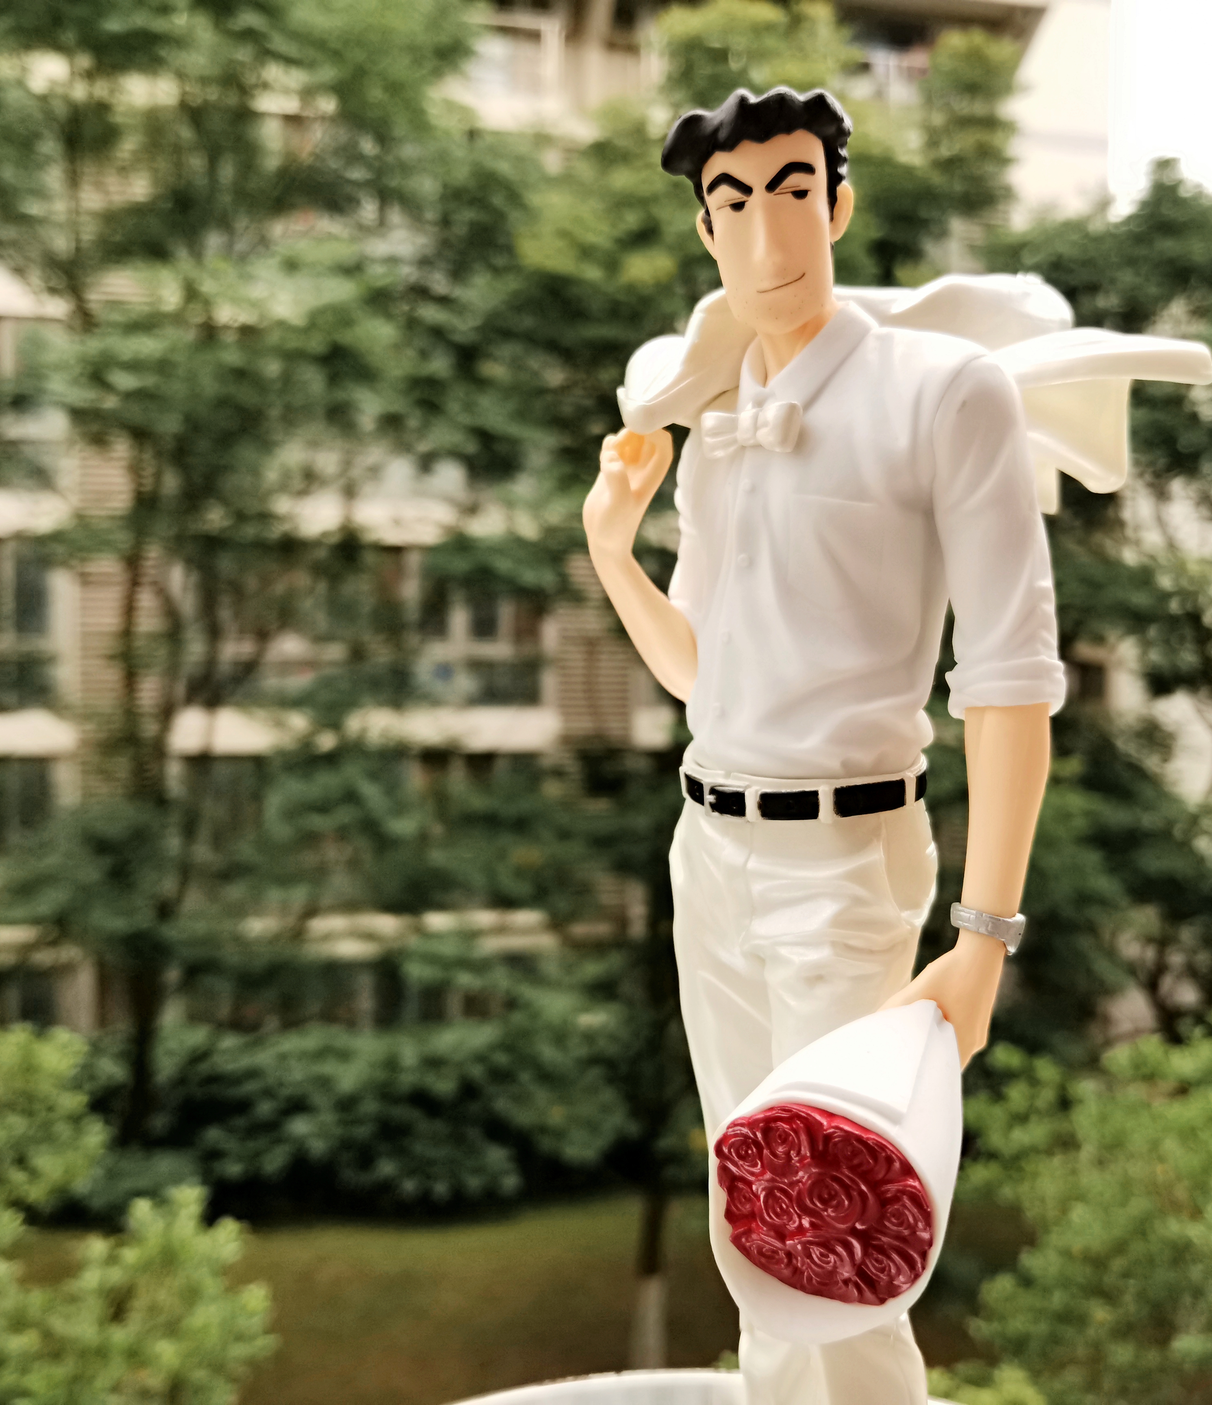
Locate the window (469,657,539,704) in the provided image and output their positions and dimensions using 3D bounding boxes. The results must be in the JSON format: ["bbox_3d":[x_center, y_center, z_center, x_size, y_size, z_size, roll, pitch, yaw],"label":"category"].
[{"bbox_3d":[-1.400,-0.286,20.400,0.980,0.640,0.100,0,-1,-9],"label":"window"}]

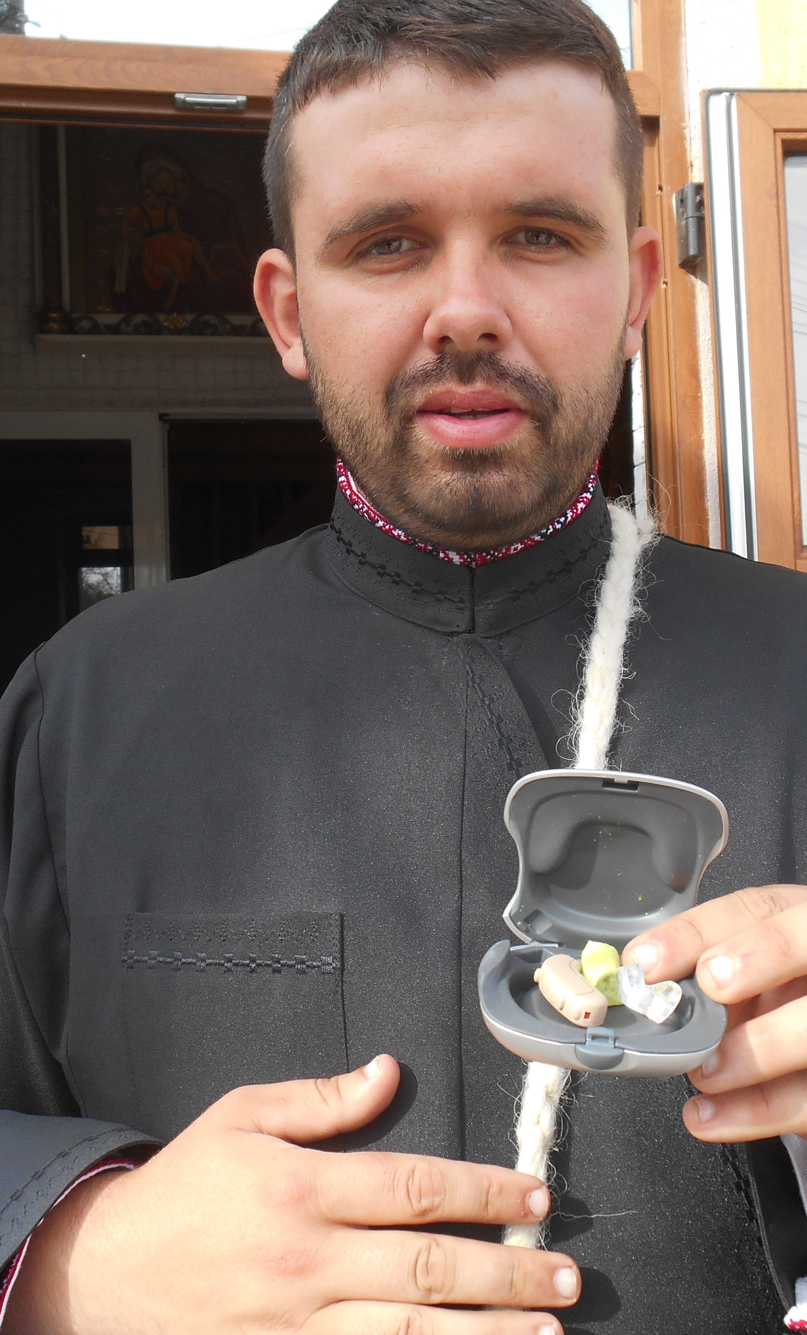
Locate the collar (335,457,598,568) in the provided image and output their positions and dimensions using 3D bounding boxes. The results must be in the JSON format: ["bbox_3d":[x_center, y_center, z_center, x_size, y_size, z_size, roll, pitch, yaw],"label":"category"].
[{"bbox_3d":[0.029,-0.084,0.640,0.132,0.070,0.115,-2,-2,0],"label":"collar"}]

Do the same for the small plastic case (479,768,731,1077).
[{"bbox_3d":[0.064,0.079,0.423,0.077,0.068,0.104,5,14,9],"label":"small plastic case"}]

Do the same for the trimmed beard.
[{"bbox_3d":[0.027,-0.097,0.577,0.142,0.098,0.092,-3,5,0],"label":"trimmed beard"}]

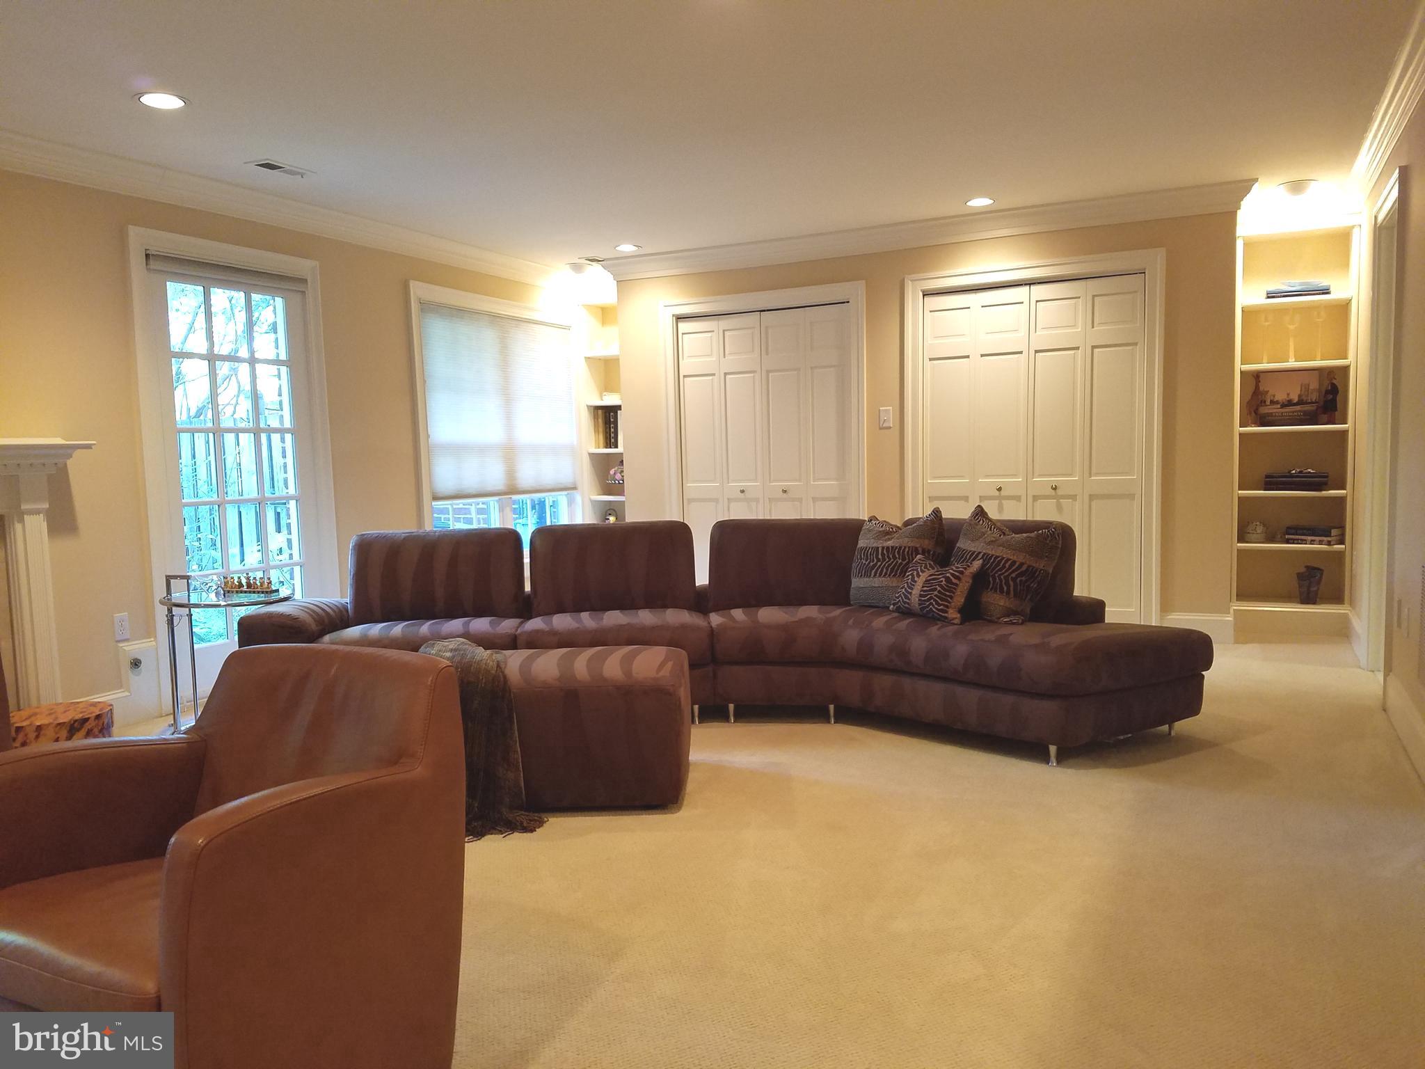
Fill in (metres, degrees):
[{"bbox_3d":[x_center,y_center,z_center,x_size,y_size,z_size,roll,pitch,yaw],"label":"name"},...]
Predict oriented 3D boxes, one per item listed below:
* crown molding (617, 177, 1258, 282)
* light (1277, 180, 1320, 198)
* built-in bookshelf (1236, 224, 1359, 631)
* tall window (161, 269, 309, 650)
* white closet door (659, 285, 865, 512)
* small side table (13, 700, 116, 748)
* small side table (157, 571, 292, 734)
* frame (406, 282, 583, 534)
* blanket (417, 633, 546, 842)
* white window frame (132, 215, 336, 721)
[{"bbox_3d":[1.046,-1.791,6.479,4.030,0.128,0.100,1,5,26],"label":"crown molding"},{"bbox_3d":[3.078,-1.812,5.625,0.195,0.060,0.195,1,5,26],"label":"light"},{"bbox_3d":[3.317,-0.573,6.142,0.585,2.265,0.300,1,5,26],"label":"built-in bookshelf"},{"bbox_3d":[-2.316,-0.341,5.253,0.050,1.670,0.670,1,5,26],"label":"tall window"},{"bbox_3d":[0.332,-0.502,7.020,1.420,2.140,0.100,1,5,26],"label":"white closet door"},{"bbox_3d":[-1.934,0.722,3.149,0.300,0.400,0.300,2,6,41],"label":"small side table"},{"bbox_3d":[-2.015,0.493,4.472,0.530,0.660,0.520,-1,4,11],"label":"small side table"},{"bbox_3d":[-1.379,-0.655,7.090,0.110,1.780,1.770,1,5,26],"label":"frame"},{"bbox_3d":[-0.777,0.628,3.535,0.480,0.470,0.750,-2,4,-2],"label":"blanket"},{"bbox_3d":[-2.306,-0.307,5.229,0.110,2.155,1.077,1,5,26],"label":"white window frame"}]

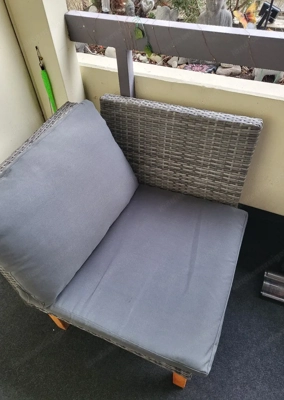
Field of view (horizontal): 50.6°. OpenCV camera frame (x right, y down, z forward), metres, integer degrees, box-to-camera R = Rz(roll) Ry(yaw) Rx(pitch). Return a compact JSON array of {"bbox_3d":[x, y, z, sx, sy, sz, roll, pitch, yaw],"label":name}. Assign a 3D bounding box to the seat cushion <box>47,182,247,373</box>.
[{"bbox_3d":[0.033,0.223,1.207,0.647,0.086,0.672,16,51,17],"label":"seat cushion"}]

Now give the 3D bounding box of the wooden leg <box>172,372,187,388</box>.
[{"bbox_3d":[0.148,0.654,1.127,0.050,0.155,0.049,16,51,17],"label":"wooden leg"}]

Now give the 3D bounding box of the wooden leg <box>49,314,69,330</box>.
[{"bbox_3d":[-0.348,0.501,1.282,0.049,0.167,0.049,16,51,17],"label":"wooden leg"}]

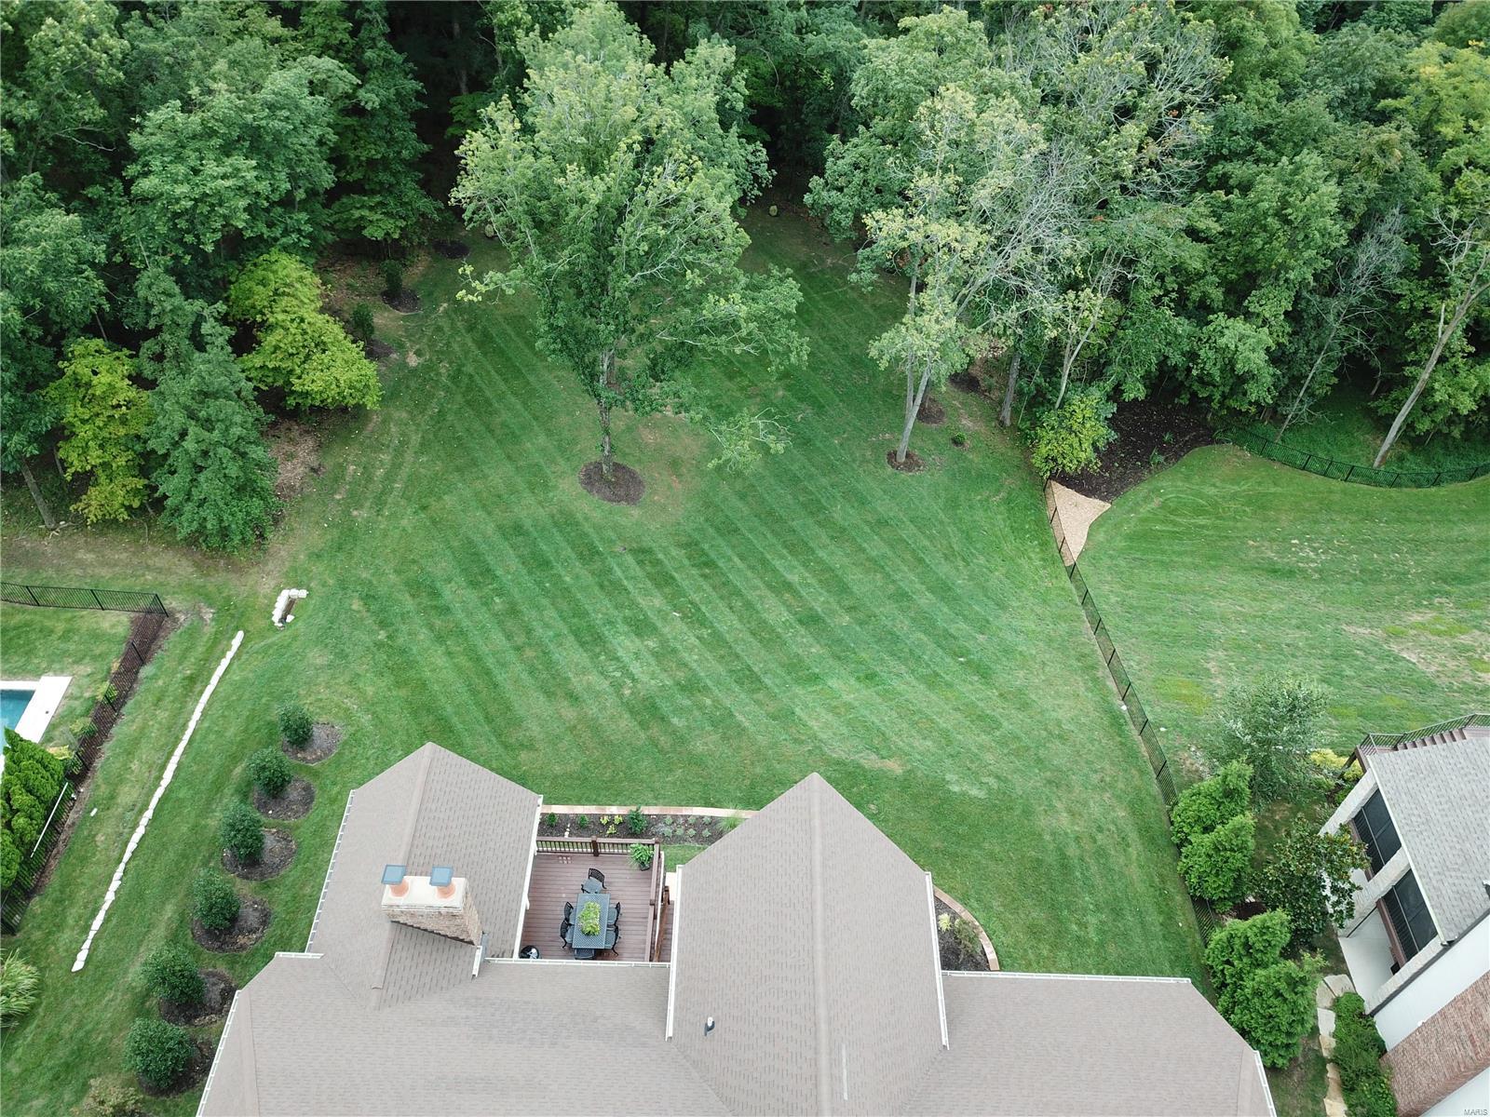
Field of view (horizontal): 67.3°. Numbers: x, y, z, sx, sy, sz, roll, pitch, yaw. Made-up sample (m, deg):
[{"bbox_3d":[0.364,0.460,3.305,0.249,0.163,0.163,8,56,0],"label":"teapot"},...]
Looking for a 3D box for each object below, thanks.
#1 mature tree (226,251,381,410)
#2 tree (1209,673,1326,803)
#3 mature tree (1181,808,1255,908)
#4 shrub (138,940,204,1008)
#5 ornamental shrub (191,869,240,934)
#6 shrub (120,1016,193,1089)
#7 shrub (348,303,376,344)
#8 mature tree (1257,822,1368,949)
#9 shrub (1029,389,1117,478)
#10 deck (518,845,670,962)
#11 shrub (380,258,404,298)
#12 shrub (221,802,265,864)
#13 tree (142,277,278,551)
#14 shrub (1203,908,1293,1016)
[{"bbox_3d":[-20.647,-10.782,52.010,6.400,6.900,6.400,2,47,0],"label":"mature tree"},{"bbox_3d":[18.877,6.698,40.581,3.700,5.800,3.700,2,47,0],"label":"tree"},{"bbox_3d":[17.253,10.640,40.299,2.200,5.300,2.200,2,47,-1],"label":"mature tree"},{"bbox_3d":[-16.472,11.995,32.276,1.600,2.200,1.600,2,47,0],"label":"shrub"},{"bbox_3d":[-16.343,10.637,34.607,1.420,2.100,1.420,2,47,-1],"label":"ornamental shrub"},{"bbox_3d":[-16.546,13.983,31.594,1.800,2.000,1.800,2,47,-1],"label":"shrub"},{"bbox_3d":[-18.870,-11.546,55.224,1.250,2.200,1.250,2,47,-1],"label":"shrub"},{"bbox_3d":[20.278,11.626,39.990,3.500,5.000,3.500,2,47,-1],"label":"mature tree"},{"bbox_3d":[16.820,-6.341,57.240,4.200,4.100,4.000,2,47,-1],"label":"shrub"},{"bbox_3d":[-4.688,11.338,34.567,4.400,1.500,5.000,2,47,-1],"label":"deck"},{"bbox_3d":[-19.010,-15.020,60.117,1.220,2.150,1.220,2,47,0],"label":"shrub"},{"bbox_3d":[-15.995,8.772,35.604,1.420,2.350,1.420,2,47,0],"label":"shrub"},{"bbox_3d":[-20.739,-5.302,42.588,4.400,12.000,4.400,2,47,0],"label":"tree"},{"bbox_3d":[17.318,13.290,37.935,2.450,5.200,2.450,2,47,-1],"label":"shrub"}]

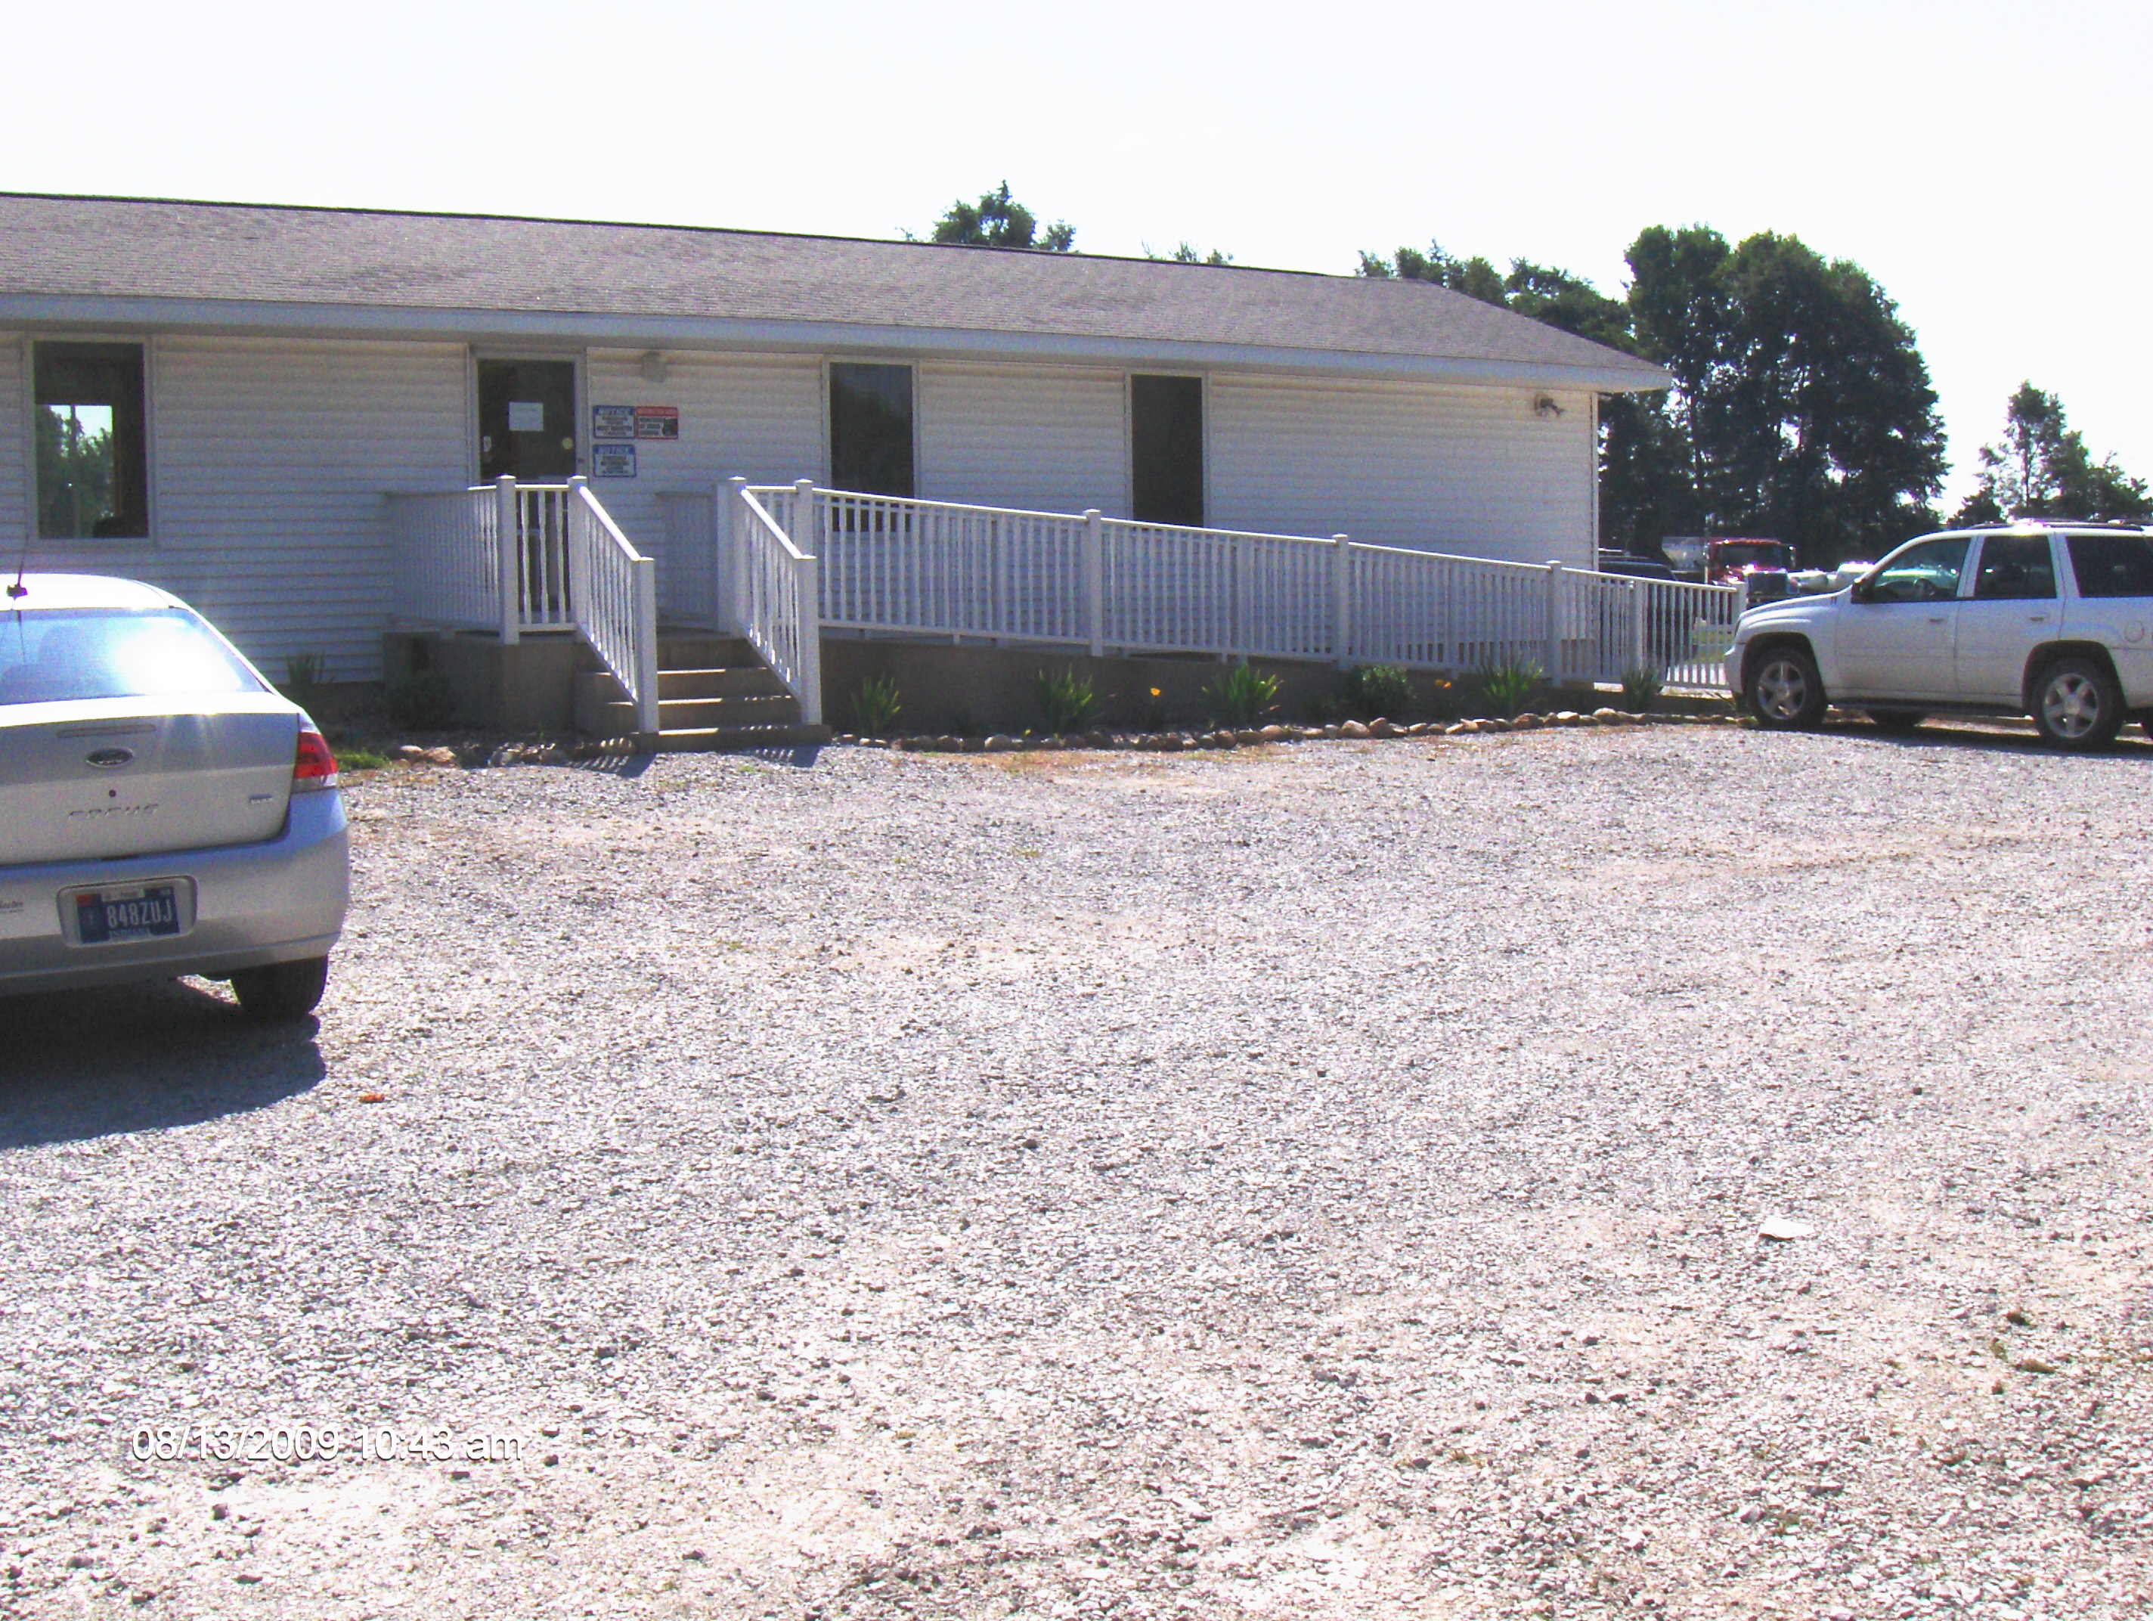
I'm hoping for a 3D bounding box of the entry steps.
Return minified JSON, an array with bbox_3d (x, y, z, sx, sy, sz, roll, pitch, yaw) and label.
[{"bbox_3d":[-2.438,-0.767,16.556,1.320,0.700,1.100,-4,6,-34],"label":"entry steps"}]

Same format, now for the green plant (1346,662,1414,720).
[{"bbox_3d":[2.378,-0.928,20.000,0.530,0.470,0.480,-4,6,-34],"label":"green plant"}]

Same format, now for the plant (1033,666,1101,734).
[{"bbox_3d":[-0.066,-0.785,18.350,0.480,0.490,0.440,-1,5,0],"label":"plant"}]

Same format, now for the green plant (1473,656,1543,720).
[{"bbox_3d":[3.515,-0.993,20.800,0.580,0.540,0.530,-1,5,0],"label":"green plant"}]

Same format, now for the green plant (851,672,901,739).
[{"bbox_3d":[-1.366,-0.714,17.500,0.350,0.450,0.320,-4,6,-34],"label":"green plant"}]

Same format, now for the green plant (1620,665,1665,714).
[{"bbox_3d":[4.810,-1.021,21.700,0.370,0.420,0.340,-1,5,0],"label":"green plant"}]

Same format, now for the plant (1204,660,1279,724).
[{"bbox_3d":[1.243,-0.881,19.250,0.570,0.500,0.530,-1,5,0],"label":"plant"}]

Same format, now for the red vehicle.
[{"bbox_3d":[19.850,-7.017,78.000,2.500,2.850,8.000,-1,5,-3],"label":"red vehicle"}]

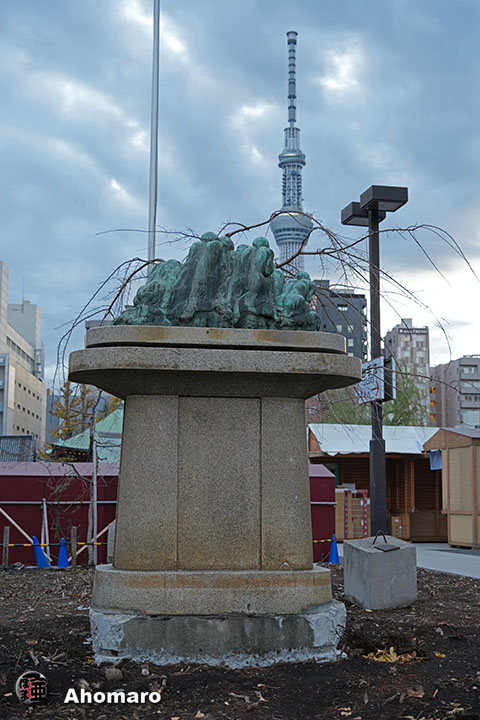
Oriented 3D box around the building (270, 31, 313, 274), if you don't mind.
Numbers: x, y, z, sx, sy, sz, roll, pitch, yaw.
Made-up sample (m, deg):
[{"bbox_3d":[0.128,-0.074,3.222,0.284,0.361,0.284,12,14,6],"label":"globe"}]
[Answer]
[{"bbox_3d":[68.764,-130.678,1367.448,68.000,634.000,68.000,0,-8,0],"label":"building"}]

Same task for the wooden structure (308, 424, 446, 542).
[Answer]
[{"bbox_3d":[4.703,4.059,34.270,5.200,3.700,2.650,3,-8,-17],"label":"wooden structure"}]

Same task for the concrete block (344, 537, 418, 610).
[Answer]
[{"bbox_3d":[2.066,3.107,15.322,0.790,0.800,0.750,-3,5,-24],"label":"concrete block"}]

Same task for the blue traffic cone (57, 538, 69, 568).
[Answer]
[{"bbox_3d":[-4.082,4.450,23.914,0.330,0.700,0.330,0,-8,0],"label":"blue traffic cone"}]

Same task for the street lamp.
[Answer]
[{"bbox_3d":[2.339,0.516,17.877,0.620,6.760,1.550,2,-8,-11],"label":"street lamp"}]

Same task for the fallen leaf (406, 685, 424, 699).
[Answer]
[{"bbox_3d":[1.374,2.596,8.144,0.140,0.070,0.130,0,-8,0],"label":"fallen leaf"}]

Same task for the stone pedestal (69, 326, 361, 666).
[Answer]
[{"bbox_3d":[-0.253,1.359,10.634,3.020,3.190,1.620,2,-8,-11],"label":"stone pedestal"}]

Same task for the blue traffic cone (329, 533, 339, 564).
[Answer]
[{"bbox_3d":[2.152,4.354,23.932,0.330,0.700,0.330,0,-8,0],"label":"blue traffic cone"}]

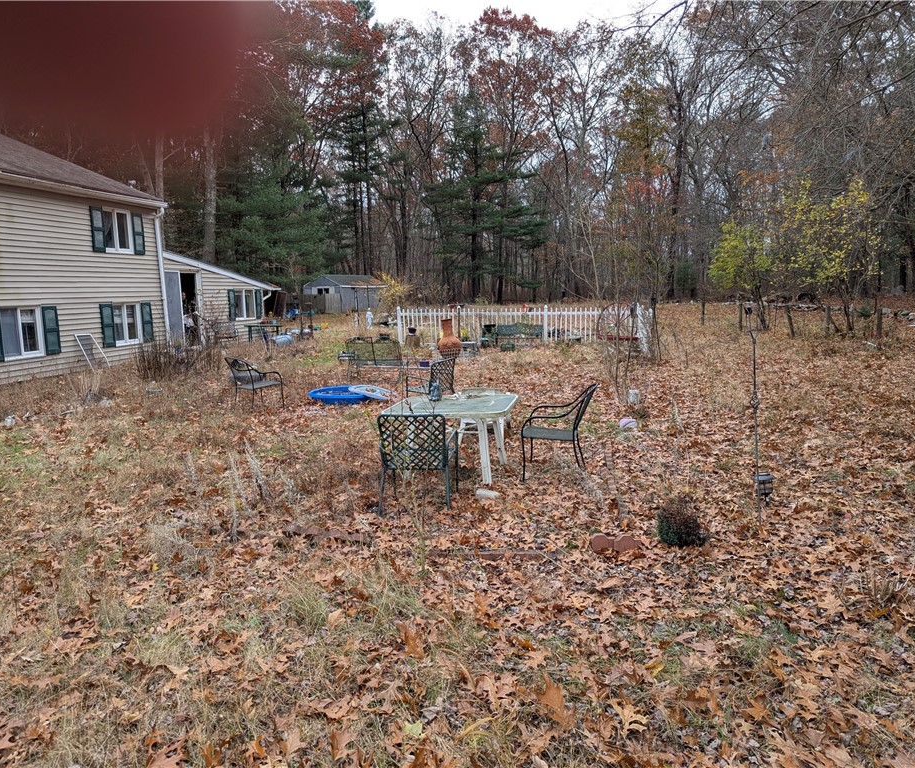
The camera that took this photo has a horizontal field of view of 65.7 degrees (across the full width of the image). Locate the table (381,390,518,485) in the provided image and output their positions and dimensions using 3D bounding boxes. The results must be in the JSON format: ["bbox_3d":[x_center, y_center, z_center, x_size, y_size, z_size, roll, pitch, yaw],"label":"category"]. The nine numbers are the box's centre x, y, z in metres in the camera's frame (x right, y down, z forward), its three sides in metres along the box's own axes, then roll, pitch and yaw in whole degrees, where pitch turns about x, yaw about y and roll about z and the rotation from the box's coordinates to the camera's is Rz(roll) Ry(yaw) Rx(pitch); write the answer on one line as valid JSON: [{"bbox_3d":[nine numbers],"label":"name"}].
[{"bbox_3d":[-0.022,0.563,7.264,1.200,0.720,1.060,-1,8,8],"label":"table"}]

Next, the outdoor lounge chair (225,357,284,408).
[{"bbox_3d":[-3.362,-0.013,11.744,0.710,0.870,0.610,-9,11,-43],"label":"outdoor lounge chair"}]

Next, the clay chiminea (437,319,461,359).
[{"bbox_3d":[-0.191,-0.972,16.420,0.550,1.030,0.540,-2,8,0],"label":"clay chiminea"}]

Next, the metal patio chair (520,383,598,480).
[{"bbox_3d":[1.045,0.465,7.127,0.710,0.885,0.610,0,8,14],"label":"metal patio chair"}]

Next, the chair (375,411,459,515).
[{"bbox_3d":[-0.338,0.639,6.284,0.610,0.865,0.610,-1,8,7],"label":"chair"}]

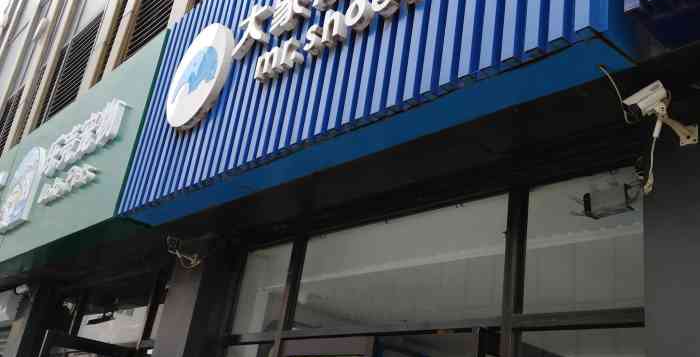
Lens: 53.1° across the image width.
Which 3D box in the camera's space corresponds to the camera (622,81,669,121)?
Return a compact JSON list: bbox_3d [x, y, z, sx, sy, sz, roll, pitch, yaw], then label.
[{"bbox_3d":[1.150,-0.302,2.730,0.163,0.074,0.071,-30,-33,10],"label":"camera"}]

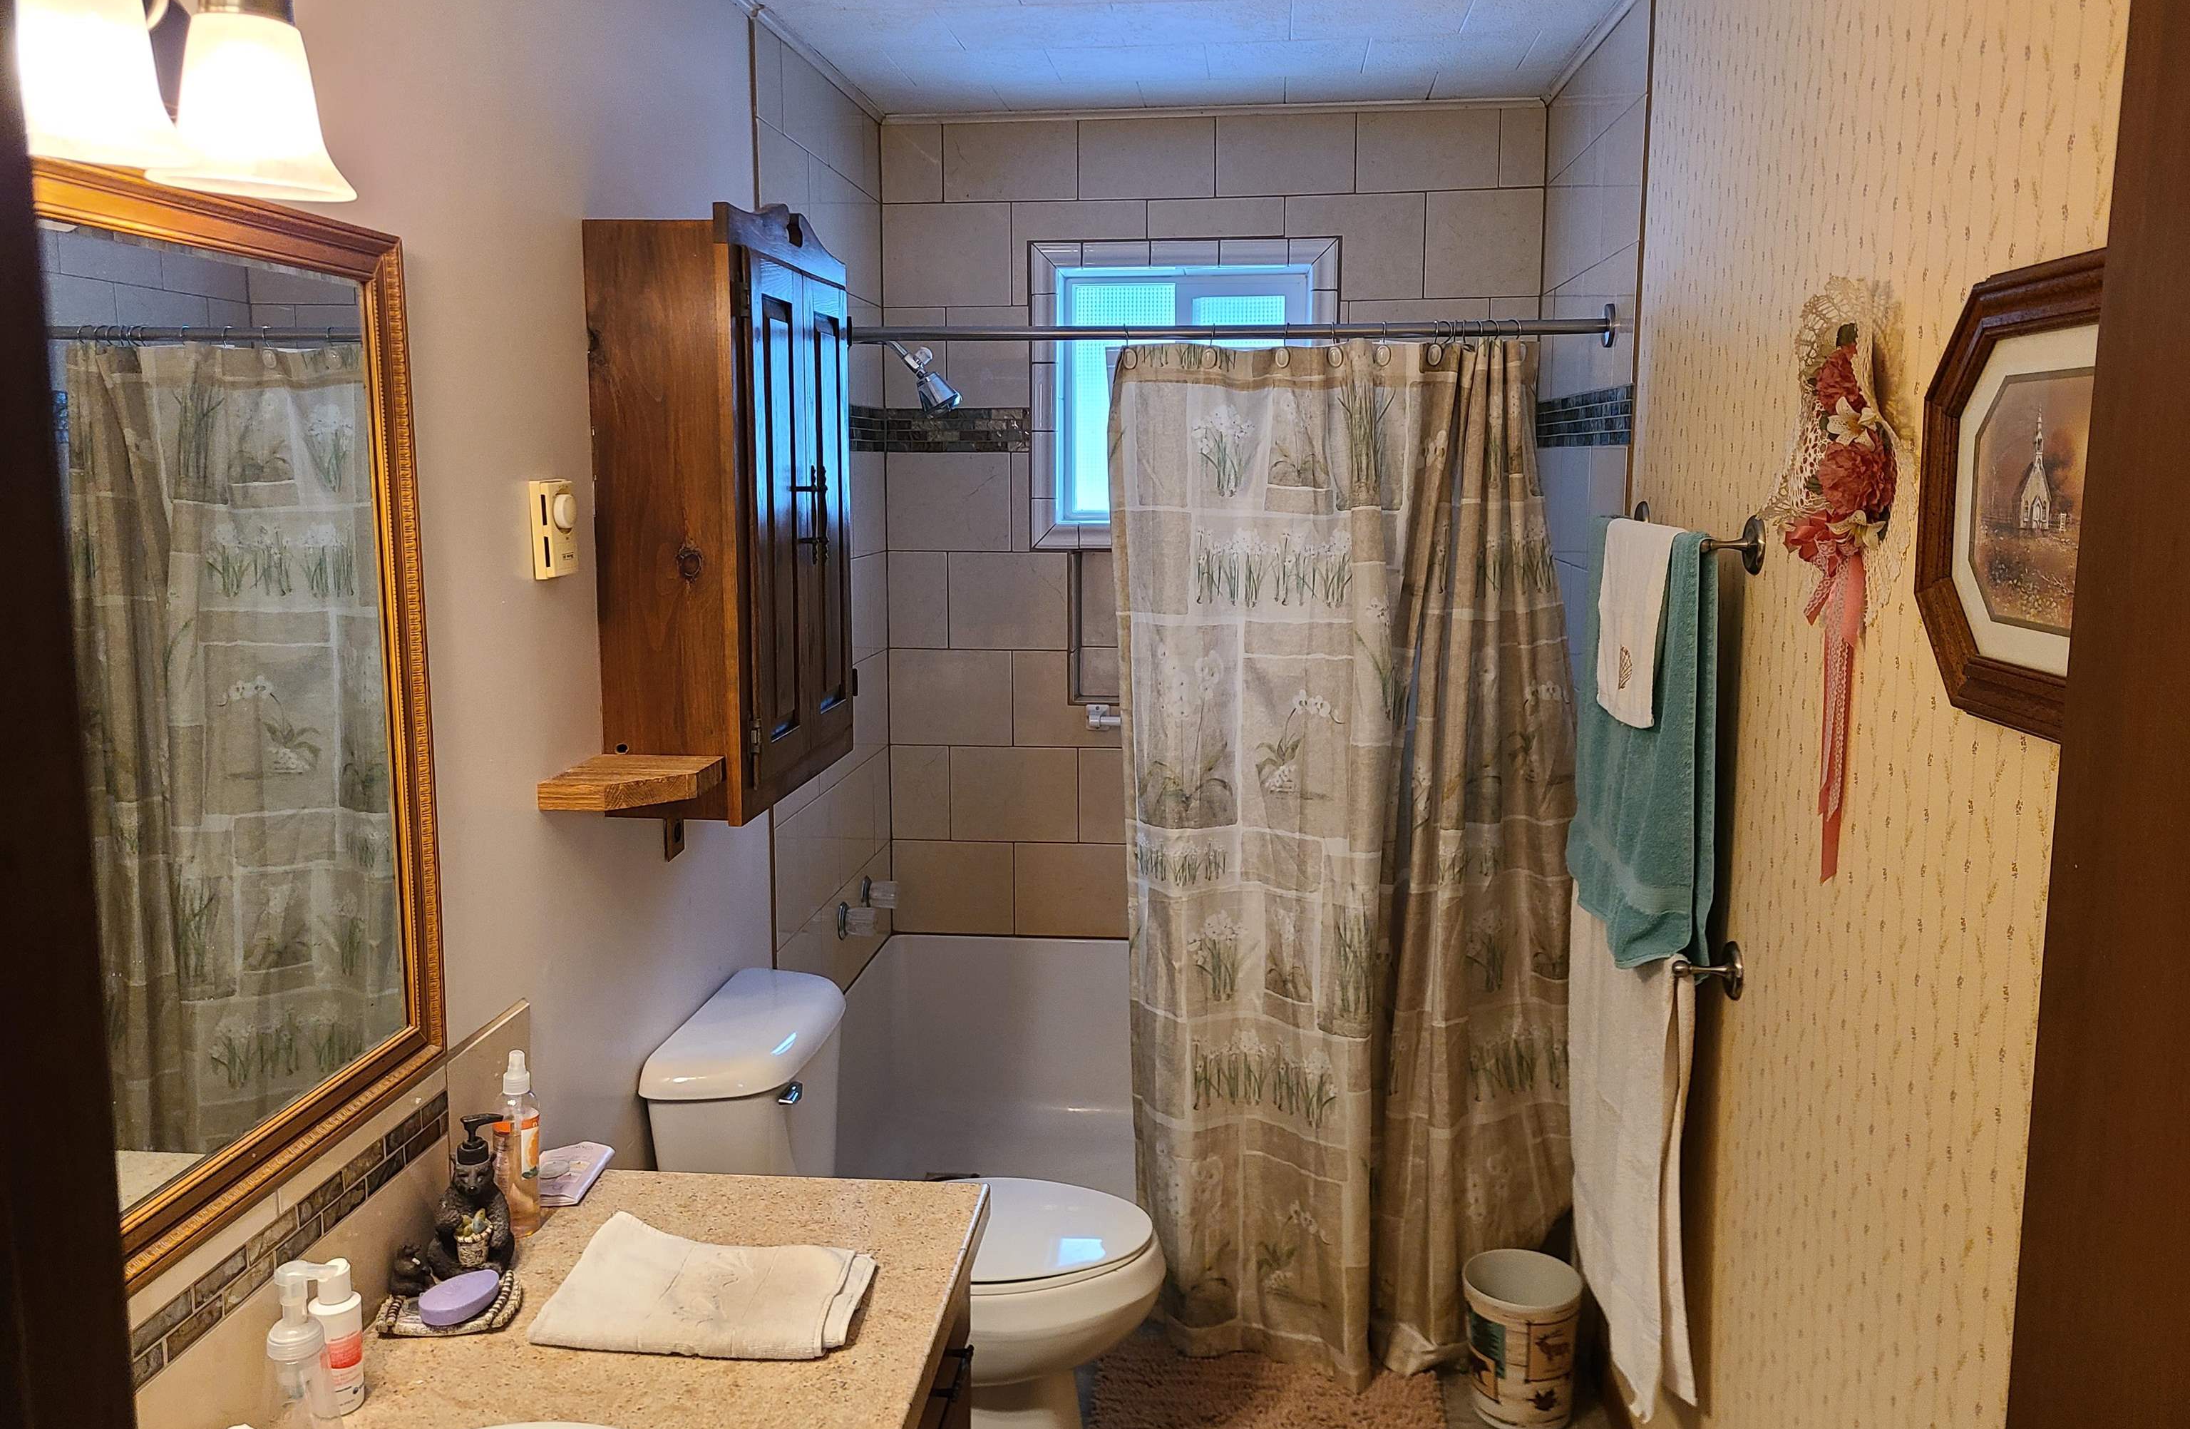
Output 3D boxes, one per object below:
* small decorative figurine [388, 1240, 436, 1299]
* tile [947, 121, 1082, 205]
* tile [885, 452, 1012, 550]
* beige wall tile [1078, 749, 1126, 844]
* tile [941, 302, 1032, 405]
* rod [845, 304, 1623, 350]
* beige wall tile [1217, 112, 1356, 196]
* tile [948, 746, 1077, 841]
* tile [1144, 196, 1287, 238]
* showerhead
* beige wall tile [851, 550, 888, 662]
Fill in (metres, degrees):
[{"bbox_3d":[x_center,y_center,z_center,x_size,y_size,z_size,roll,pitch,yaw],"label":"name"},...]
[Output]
[{"bbox_3d":[-0.701,0.569,1.683,0.041,0.056,0.037,0,9,0],"label":"small decorative figurine"},{"bbox_3d":[-0.191,-1.252,3.715,0.308,0.176,0.010,1,9,6],"label":"tile"},{"bbox_3d":[-0.340,-0.497,3.845,0.297,0.230,0.010,1,9,6],"label":"tile"},{"bbox_3d":[0.115,0.193,3.877,0.305,0.227,0.010,1,8,6],"label":"beige wall tile"},{"bbox_3d":[-0.242,-0.815,3.765,0.192,0.226,0.010,1,8,6],"label":"tile"},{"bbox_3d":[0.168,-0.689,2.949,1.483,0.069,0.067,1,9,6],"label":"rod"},{"bbox_3d":[0.423,-1.235,3.637,0.305,0.168,0.010,1,9,6],"label":"beige wall tile"},{"bbox_3d":[-0.191,0.190,3.909,0.306,0.226,0.010,1,8,6],"label":"tile"},{"bbox_3d":[0.271,-1.113,3.688,0.308,0.088,0.010,1,9,6],"label":"tile"},{"bbox_3d":[-0.357,-0.704,3.433,0.162,0.149,0.076,1,9,6],"label":"showerhead"},{"bbox_3d":[-0.508,-0.245,3.715,0.010,0.226,0.300,1,8,6],"label":"beige wall tile"}]

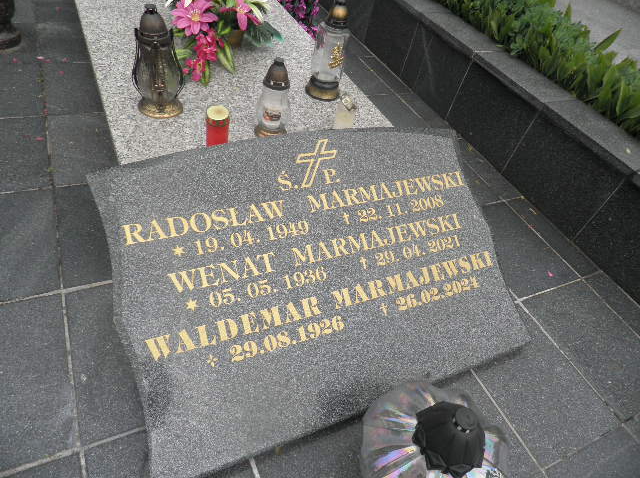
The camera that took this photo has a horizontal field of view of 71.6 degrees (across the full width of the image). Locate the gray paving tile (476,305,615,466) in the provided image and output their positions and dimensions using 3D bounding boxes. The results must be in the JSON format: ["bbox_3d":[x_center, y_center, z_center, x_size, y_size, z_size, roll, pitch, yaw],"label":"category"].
[{"bbox_3d":[0.558,0.367,1.198,0.297,0.025,0.396,-12,51,-24],"label":"gray paving tile"}]

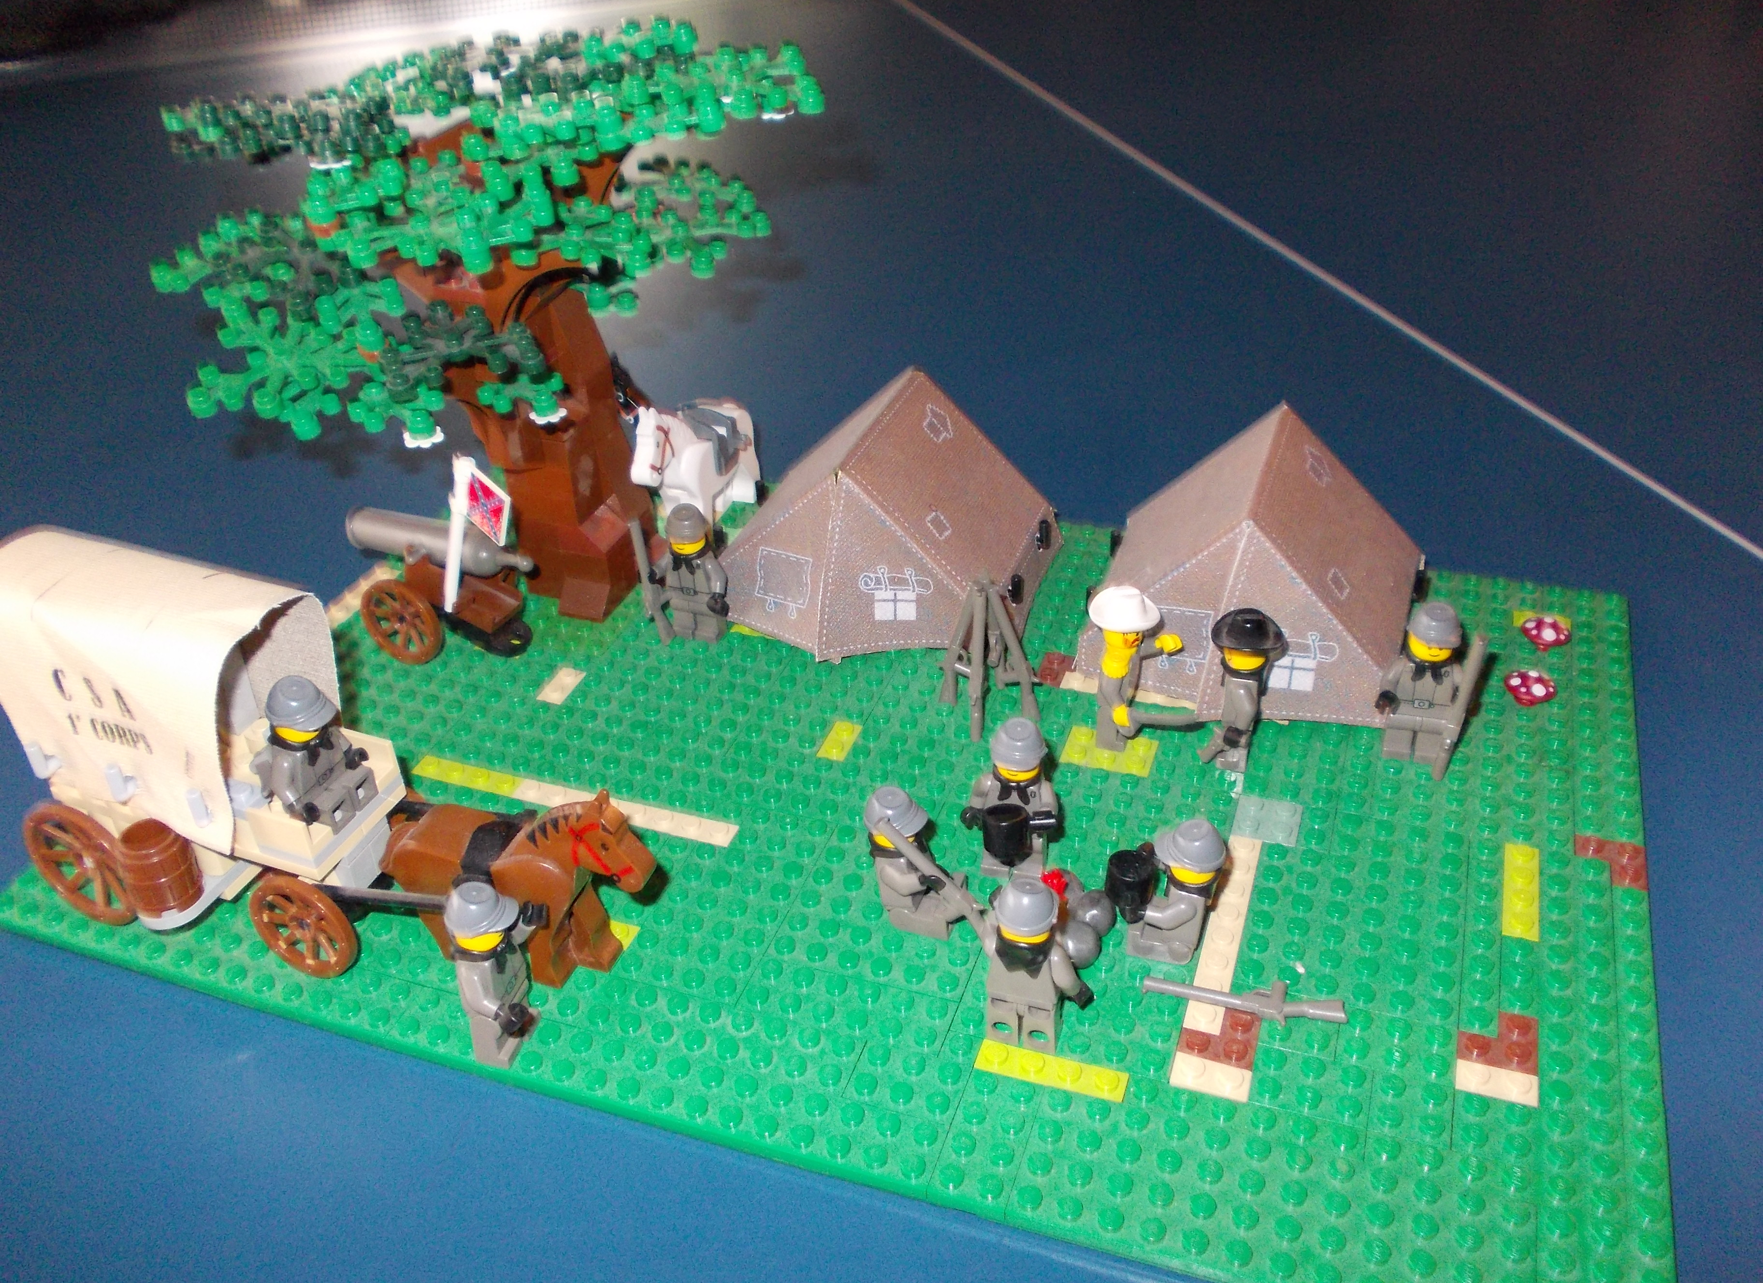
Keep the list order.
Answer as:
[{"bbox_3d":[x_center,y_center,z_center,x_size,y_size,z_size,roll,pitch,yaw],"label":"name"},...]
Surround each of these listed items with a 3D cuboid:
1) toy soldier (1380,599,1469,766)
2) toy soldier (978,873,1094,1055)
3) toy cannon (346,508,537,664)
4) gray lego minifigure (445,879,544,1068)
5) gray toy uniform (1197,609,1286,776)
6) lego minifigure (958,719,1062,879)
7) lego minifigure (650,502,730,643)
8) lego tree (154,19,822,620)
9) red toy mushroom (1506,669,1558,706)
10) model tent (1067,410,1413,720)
[{"bbox_3d":[0.139,0.013,0.367,0.025,0.045,0.016,9,37,18],"label":"toy soldier"},{"bbox_3d":[0.033,0.065,0.298,0.025,0.045,0.018,9,37,18],"label":"toy soldier"},{"bbox_3d":[-0.134,-0.020,0.442,0.067,0.040,0.046,9,37,18],"label":"toy cannon"},{"bbox_3d":[-0.081,0.070,0.305,0.019,0.045,0.025,9,37,18],"label":"gray lego minifigure"},{"bbox_3d":[0.094,0.012,0.373,0.019,0.044,0.025,9,37,18],"label":"gray toy uniform"},{"bbox_3d":[0.031,0.039,0.339,0.025,0.045,0.018,9,37,18],"label":"lego minifigure"},{"bbox_3d":[-0.057,-0.019,0.431,0.025,0.044,0.016,9,37,18],"label":"lego minifigure"},{"bbox_3d":[-0.102,-0.089,0.426,0.192,0.168,0.145,9,37,18],"label":"lego tree"},{"bbox_3d":[0.178,0.013,0.392,0.014,0.007,0.014,9,37,18],"label":"red toy mushroom"},{"bbox_3d":[0.107,-0.024,0.411,0.092,0.058,0.088,10,37,19],"label":"model tent"}]

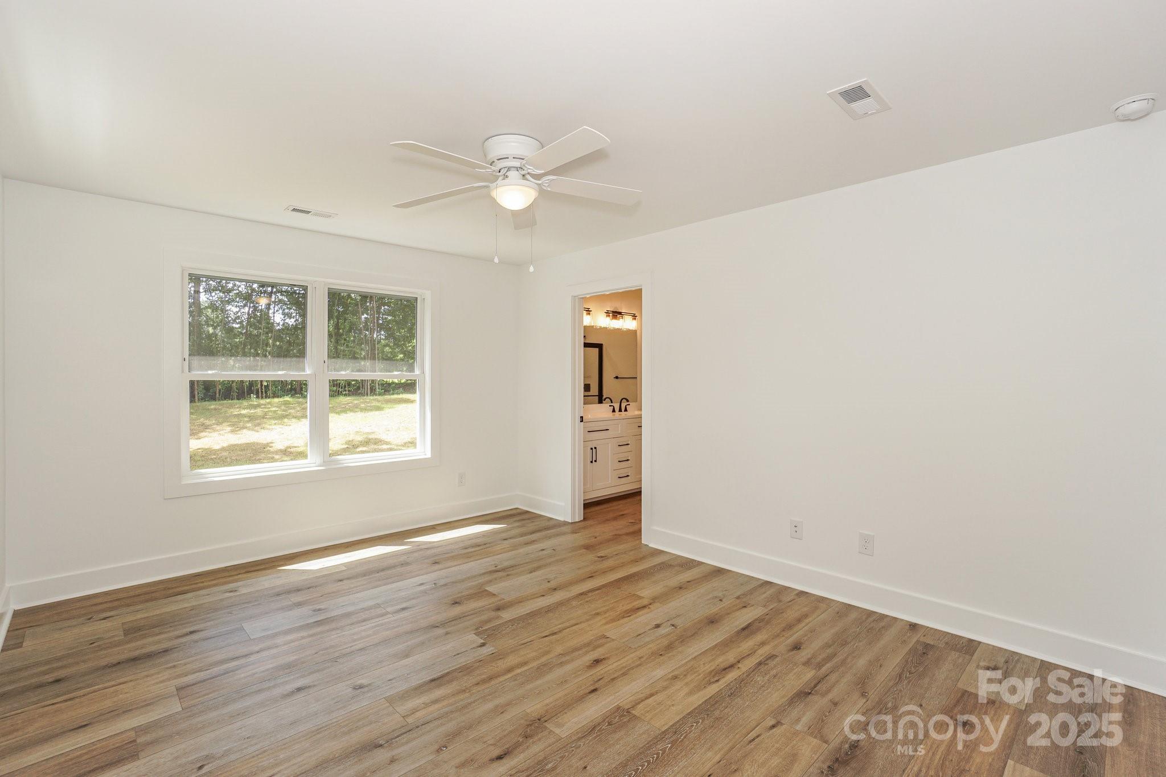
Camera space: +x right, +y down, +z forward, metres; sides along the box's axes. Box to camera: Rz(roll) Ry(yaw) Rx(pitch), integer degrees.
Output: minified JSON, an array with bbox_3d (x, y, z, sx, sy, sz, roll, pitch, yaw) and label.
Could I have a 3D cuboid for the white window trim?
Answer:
[{"bbox_3d":[-2.031,-0.112,3.804,1.885,1.650,0.060,-1,2,-40],"label":"white window trim"}]

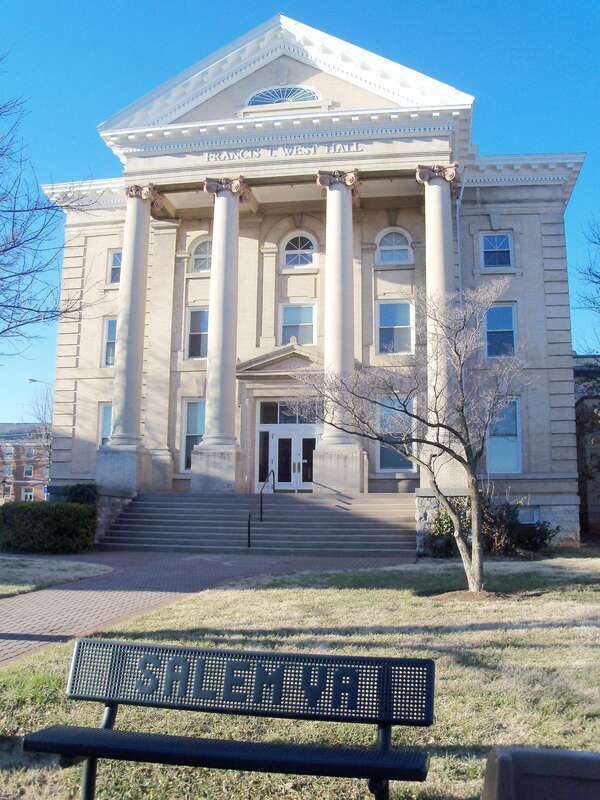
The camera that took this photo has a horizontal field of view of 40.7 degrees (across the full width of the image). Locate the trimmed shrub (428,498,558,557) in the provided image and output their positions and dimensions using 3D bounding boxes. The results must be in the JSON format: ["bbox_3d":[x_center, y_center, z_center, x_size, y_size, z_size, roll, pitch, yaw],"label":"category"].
[{"bbox_3d":[5.109,3.429,21.689,3.399,1.459,2.000,-1,-9,9],"label":"trimmed shrub"}]

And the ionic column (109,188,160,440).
[{"bbox_3d":[-5.170,-2.514,24.852,1.120,8.310,1.120,-1,-10,9],"label":"ionic column"}]

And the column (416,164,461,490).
[{"bbox_3d":[4.061,-2.047,23.280,1.270,9.570,1.270,-1,-10,9],"label":"column"}]

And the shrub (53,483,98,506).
[{"bbox_3d":[-7.237,3.581,25.809,1.635,1.827,1.400,-1,-9,9],"label":"shrub"}]

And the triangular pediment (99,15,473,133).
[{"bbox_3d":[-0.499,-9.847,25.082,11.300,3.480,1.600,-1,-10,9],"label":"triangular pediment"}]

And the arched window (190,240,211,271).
[{"bbox_3d":[-3.198,-5.010,28.237,1.220,1.220,0.200,-1,-10,9],"label":"arched window"}]

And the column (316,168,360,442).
[{"bbox_3d":[1.278,-2.919,25.923,1.300,8.948,1.300,-1,-9,9],"label":"column"}]

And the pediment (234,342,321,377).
[{"bbox_3d":[-0.043,-1.377,28.621,4.334,1.191,0.700,-1,-9,9],"label":"pediment"}]

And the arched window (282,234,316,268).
[{"bbox_3d":[-0.009,-5.083,27.733,1.200,1.220,0.200,-1,-10,9],"label":"arched window"}]

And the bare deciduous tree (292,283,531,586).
[{"bbox_3d":[1.851,0.526,13.531,3.818,5.170,3.400,1,-10,0],"label":"bare deciduous tree"}]

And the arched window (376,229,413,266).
[{"bbox_3d":[3.401,-5.490,29.057,1.339,1.443,0.250,-1,-9,9],"label":"arched window"}]

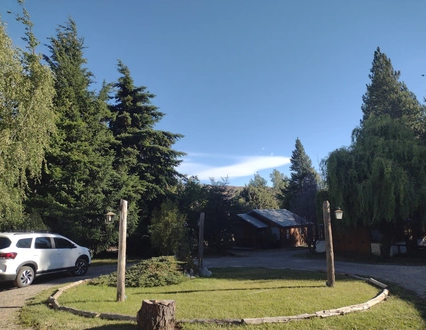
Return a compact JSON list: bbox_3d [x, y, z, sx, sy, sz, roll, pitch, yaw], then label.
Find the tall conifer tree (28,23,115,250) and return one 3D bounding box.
[{"bbox_3d":[-8.441,-1.971,20.187,5.800,14.665,5.800,0,-10,0],"label":"tall conifer tree"}]

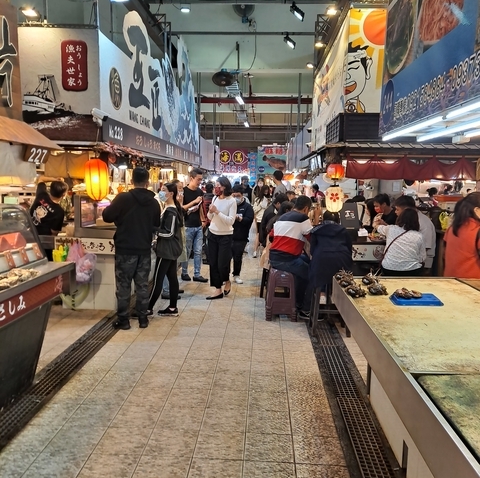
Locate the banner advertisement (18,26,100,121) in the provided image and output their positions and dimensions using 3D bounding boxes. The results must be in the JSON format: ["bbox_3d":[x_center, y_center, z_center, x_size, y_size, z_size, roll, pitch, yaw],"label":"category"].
[{"bbox_3d":[-1.978,-1.801,4.876,0.890,1.000,0.060,1,7,3],"label":"banner advertisement"}]

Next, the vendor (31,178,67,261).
[{"bbox_3d":[-2.514,0.004,5.845,0.520,1.640,0.420,3,8,17],"label":"vendor"}]

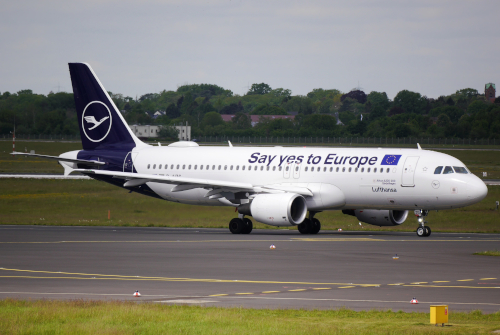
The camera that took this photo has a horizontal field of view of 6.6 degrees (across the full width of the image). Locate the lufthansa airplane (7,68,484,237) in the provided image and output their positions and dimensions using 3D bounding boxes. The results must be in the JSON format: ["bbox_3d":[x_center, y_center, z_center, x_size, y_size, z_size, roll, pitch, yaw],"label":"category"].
[{"bbox_3d":[1.020,-1.336,296.495,37.570,11.760,34.100,1,1,39],"label":"lufthansa airplane"}]

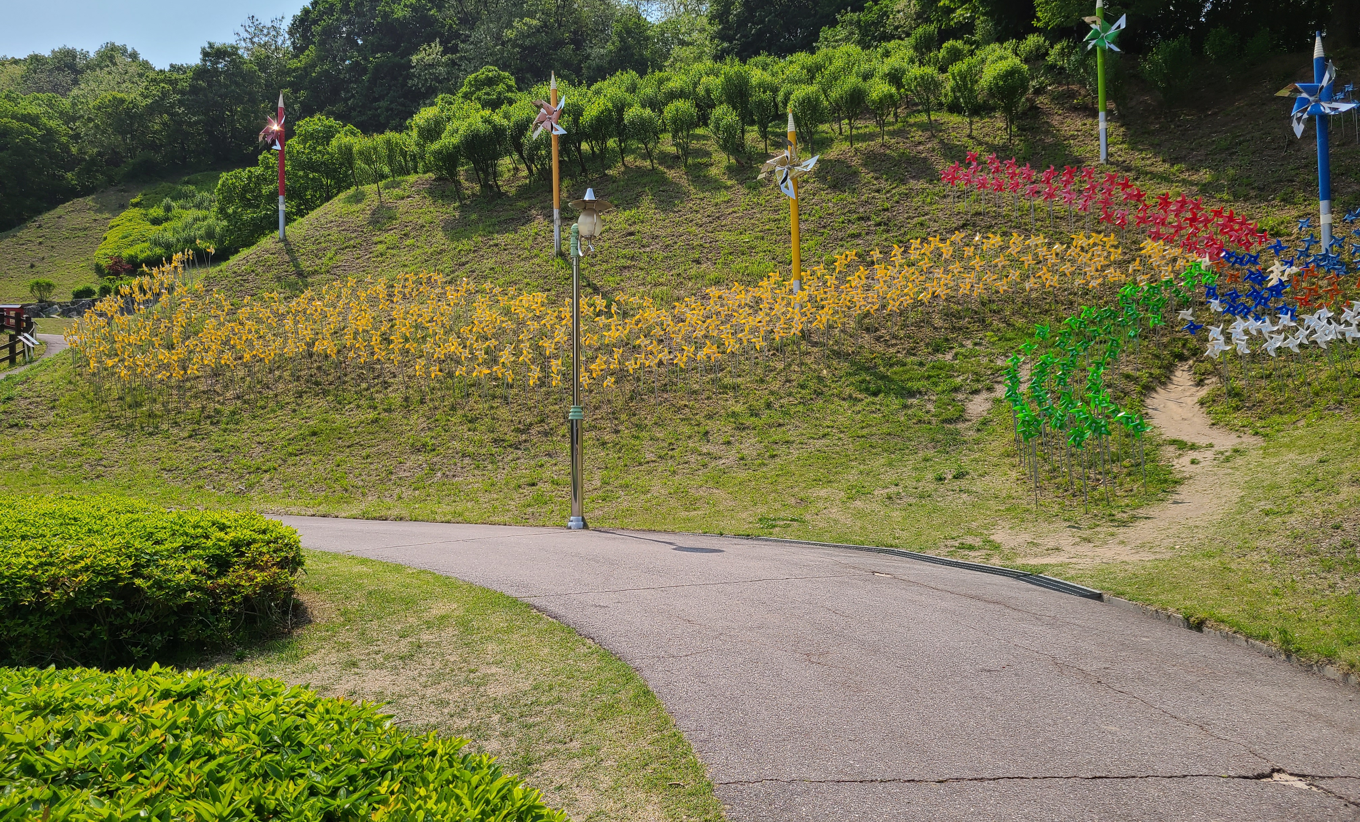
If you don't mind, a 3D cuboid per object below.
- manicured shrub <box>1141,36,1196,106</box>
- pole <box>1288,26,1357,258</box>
[{"bbox_3d":[14.099,-9.819,29.500,1.550,2.060,1.550,-1,-1,0],"label":"manicured shrub"},{"bbox_3d":[10.027,-4.161,16.000,1.250,3.540,0.500,-2,-1,38],"label":"pole"}]

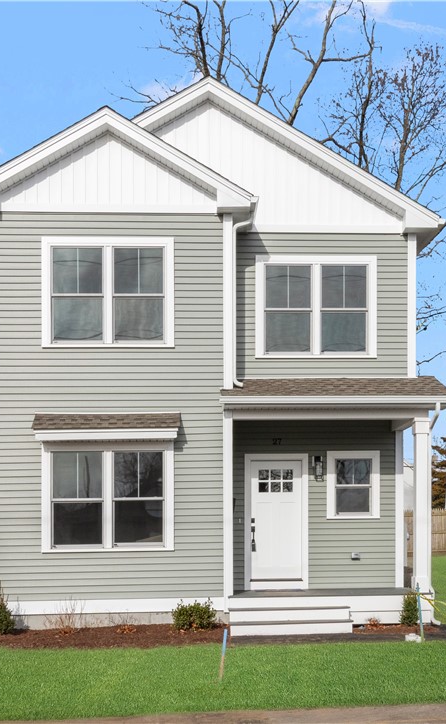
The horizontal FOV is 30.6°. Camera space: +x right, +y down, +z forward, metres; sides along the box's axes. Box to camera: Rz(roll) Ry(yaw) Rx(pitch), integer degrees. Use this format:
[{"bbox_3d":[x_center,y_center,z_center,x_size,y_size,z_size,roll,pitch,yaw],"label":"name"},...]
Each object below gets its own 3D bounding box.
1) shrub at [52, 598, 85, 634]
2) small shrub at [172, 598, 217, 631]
[{"bbox_3d":[-2.240,3.690,11.800,0.450,0.530,0.420,0,-5,-4],"label":"shrub"},{"bbox_3d":[-0.400,3.700,11.900,0.640,0.480,0.560,0,-5,-4],"label":"small shrub"}]

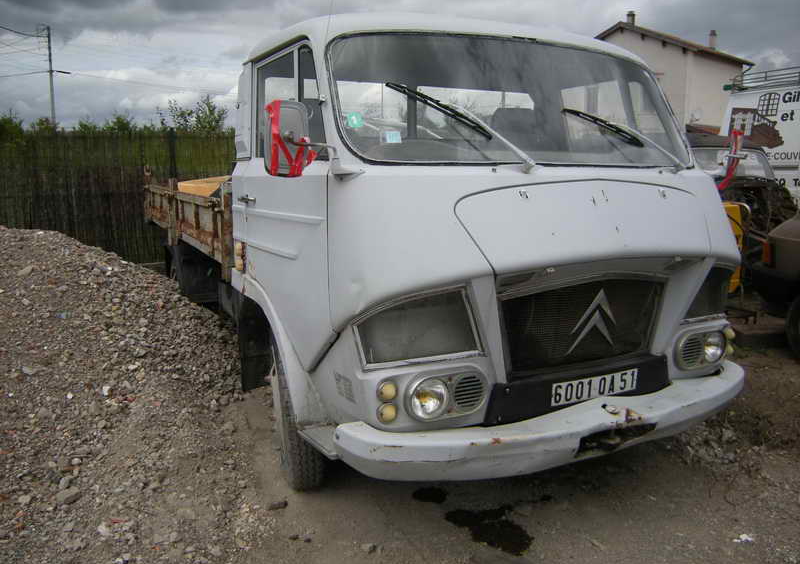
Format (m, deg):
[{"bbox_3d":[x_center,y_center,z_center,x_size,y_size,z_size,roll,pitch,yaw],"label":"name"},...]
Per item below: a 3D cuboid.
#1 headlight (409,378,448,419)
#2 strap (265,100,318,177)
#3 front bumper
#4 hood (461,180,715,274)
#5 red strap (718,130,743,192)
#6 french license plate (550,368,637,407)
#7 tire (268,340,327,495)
[{"bbox_3d":[0.088,0.408,2.292,0.157,0.157,0.085,-5,12,-28],"label":"headlight"},{"bbox_3d":[-0.363,-0.480,2.163,0.165,0.255,0.095,-5,12,-28],"label":"strap"},{"bbox_3d":[0.770,0.559,2.699,2.140,0.185,0.400,-5,12,-28],"label":"front bumper"},{"bbox_3d":[0.807,-0.232,2.514,1.320,0.330,0.200,-5,12,-28],"label":"hood"},{"bbox_3d":[1.689,-0.616,3.307,0.100,0.310,0.090,-5,12,-28],"label":"red strap"},{"bbox_3d":[0.797,0.425,2.630,0.468,0.093,0.015,-5,12,-28],"label":"french license plate"},{"bbox_3d":[-0.476,0.573,3.131,0.210,0.910,0.910,-2,11,-14],"label":"tire"}]

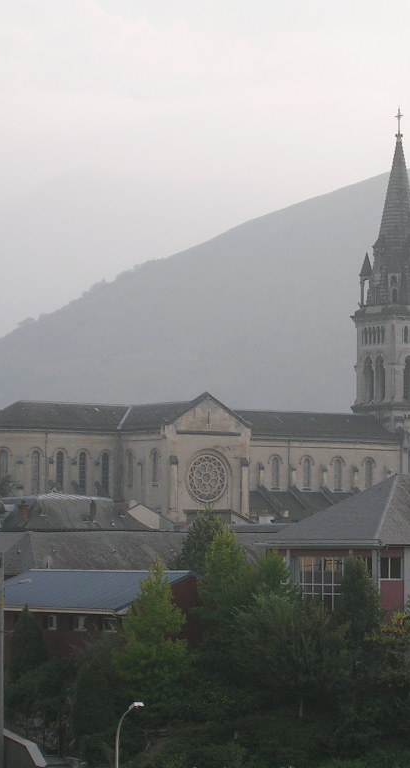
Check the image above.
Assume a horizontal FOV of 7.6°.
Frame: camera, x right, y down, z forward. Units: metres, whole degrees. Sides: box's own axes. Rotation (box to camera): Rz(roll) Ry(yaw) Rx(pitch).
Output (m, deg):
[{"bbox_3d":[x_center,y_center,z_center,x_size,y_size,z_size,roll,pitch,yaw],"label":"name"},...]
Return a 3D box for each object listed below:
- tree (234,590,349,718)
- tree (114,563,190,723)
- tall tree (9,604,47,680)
[{"bbox_3d":[4.180,13.090,150.000,5.500,6.230,5.200,0,-3,0],"label":"tree"},{"bbox_3d":[-2.640,12.680,153.000,3.700,8.180,3.700,0,-3,0],"label":"tree"},{"bbox_3d":[-9.720,14.340,171.000,2.100,4.400,2.100,0,-3,0],"label":"tall tree"}]

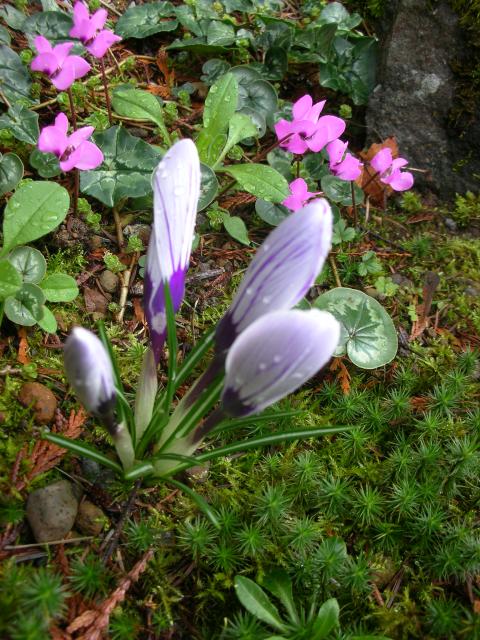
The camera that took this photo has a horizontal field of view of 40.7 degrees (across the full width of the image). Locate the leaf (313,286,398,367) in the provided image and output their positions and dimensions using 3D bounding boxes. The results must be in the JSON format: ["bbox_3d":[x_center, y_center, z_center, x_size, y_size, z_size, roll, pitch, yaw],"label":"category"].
[{"bbox_3d":[0.048,0.004,0.266,0.034,0.006,0.036,10,76,2],"label":"leaf"}]

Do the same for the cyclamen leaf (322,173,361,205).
[{"bbox_3d":[0.053,-0.069,0.340,0.022,0.004,0.022,0,60,0],"label":"cyclamen leaf"}]

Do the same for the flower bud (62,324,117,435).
[{"bbox_3d":[-0.047,0.020,0.206,0.014,0.041,0.014,-3,39,3],"label":"flower bud"}]

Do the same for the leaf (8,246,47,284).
[{"bbox_3d":[-0.111,-0.029,0.338,0.019,0.005,0.018,1,72,-10],"label":"leaf"}]

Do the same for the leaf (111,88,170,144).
[{"bbox_3d":[-0.057,-0.117,0.372,0.019,0.006,0.040,-43,76,-14],"label":"leaf"}]

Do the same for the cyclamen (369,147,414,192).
[{"bbox_3d":[0.078,-0.077,0.330,0.021,0.017,0.016,29,54,24],"label":"cyclamen"}]

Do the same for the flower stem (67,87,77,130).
[{"bbox_3d":[-0.112,-0.141,0.429,0.004,0.033,0.004,-13,51,-10],"label":"flower stem"}]

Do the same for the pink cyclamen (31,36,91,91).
[{"bbox_3d":[-0.114,-0.163,0.411,0.032,0.022,0.025,9,51,7],"label":"pink cyclamen"}]

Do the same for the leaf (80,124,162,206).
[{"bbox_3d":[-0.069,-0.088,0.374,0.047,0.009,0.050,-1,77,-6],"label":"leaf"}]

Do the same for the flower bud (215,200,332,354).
[{"bbox_3d":[0.010,-0.012,0.193,0.019,0.052,0.019,26,21,-26],"label":"flower bud"}]

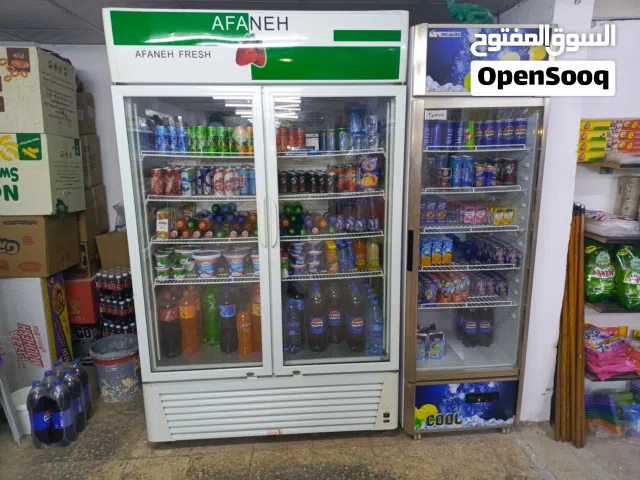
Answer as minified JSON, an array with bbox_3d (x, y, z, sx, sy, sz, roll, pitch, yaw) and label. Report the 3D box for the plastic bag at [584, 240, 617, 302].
[{"bbox_3d":[1.387,0.161,2.141,0.180,0.310,0.100,-1,12,-2],"label":"plastic bag"}]

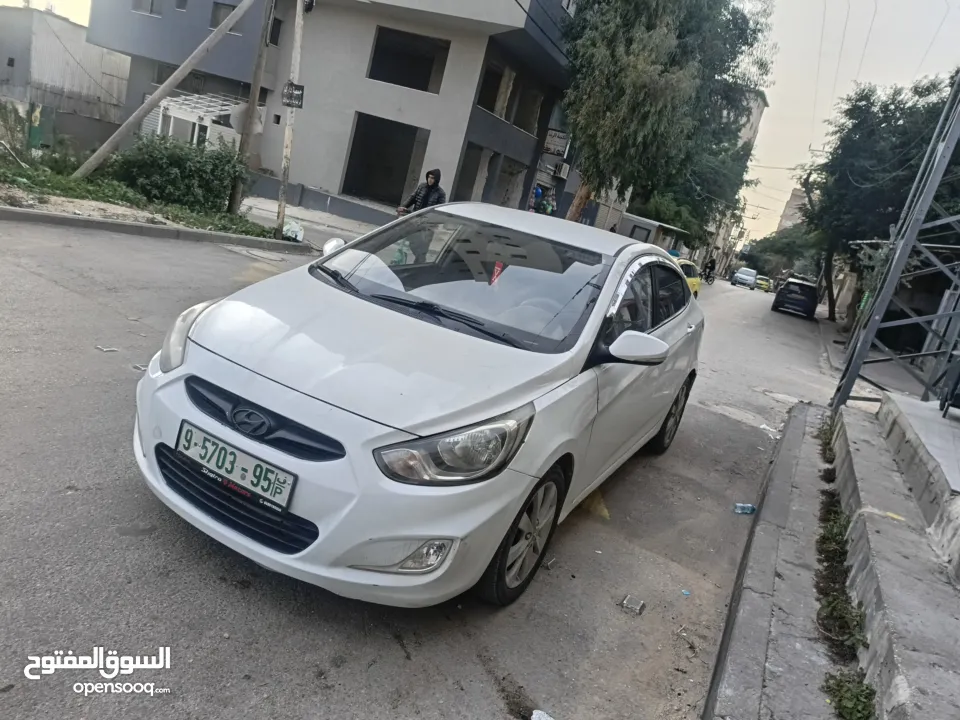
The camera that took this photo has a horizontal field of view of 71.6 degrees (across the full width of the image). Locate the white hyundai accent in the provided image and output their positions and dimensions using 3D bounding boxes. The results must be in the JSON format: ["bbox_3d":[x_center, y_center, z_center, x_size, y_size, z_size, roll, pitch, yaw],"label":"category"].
[{"bbox_3d":[0.245,-0.102,4.043,1.740,1.450,4.370,19,15,25],"label":"white hyundai accent"}]

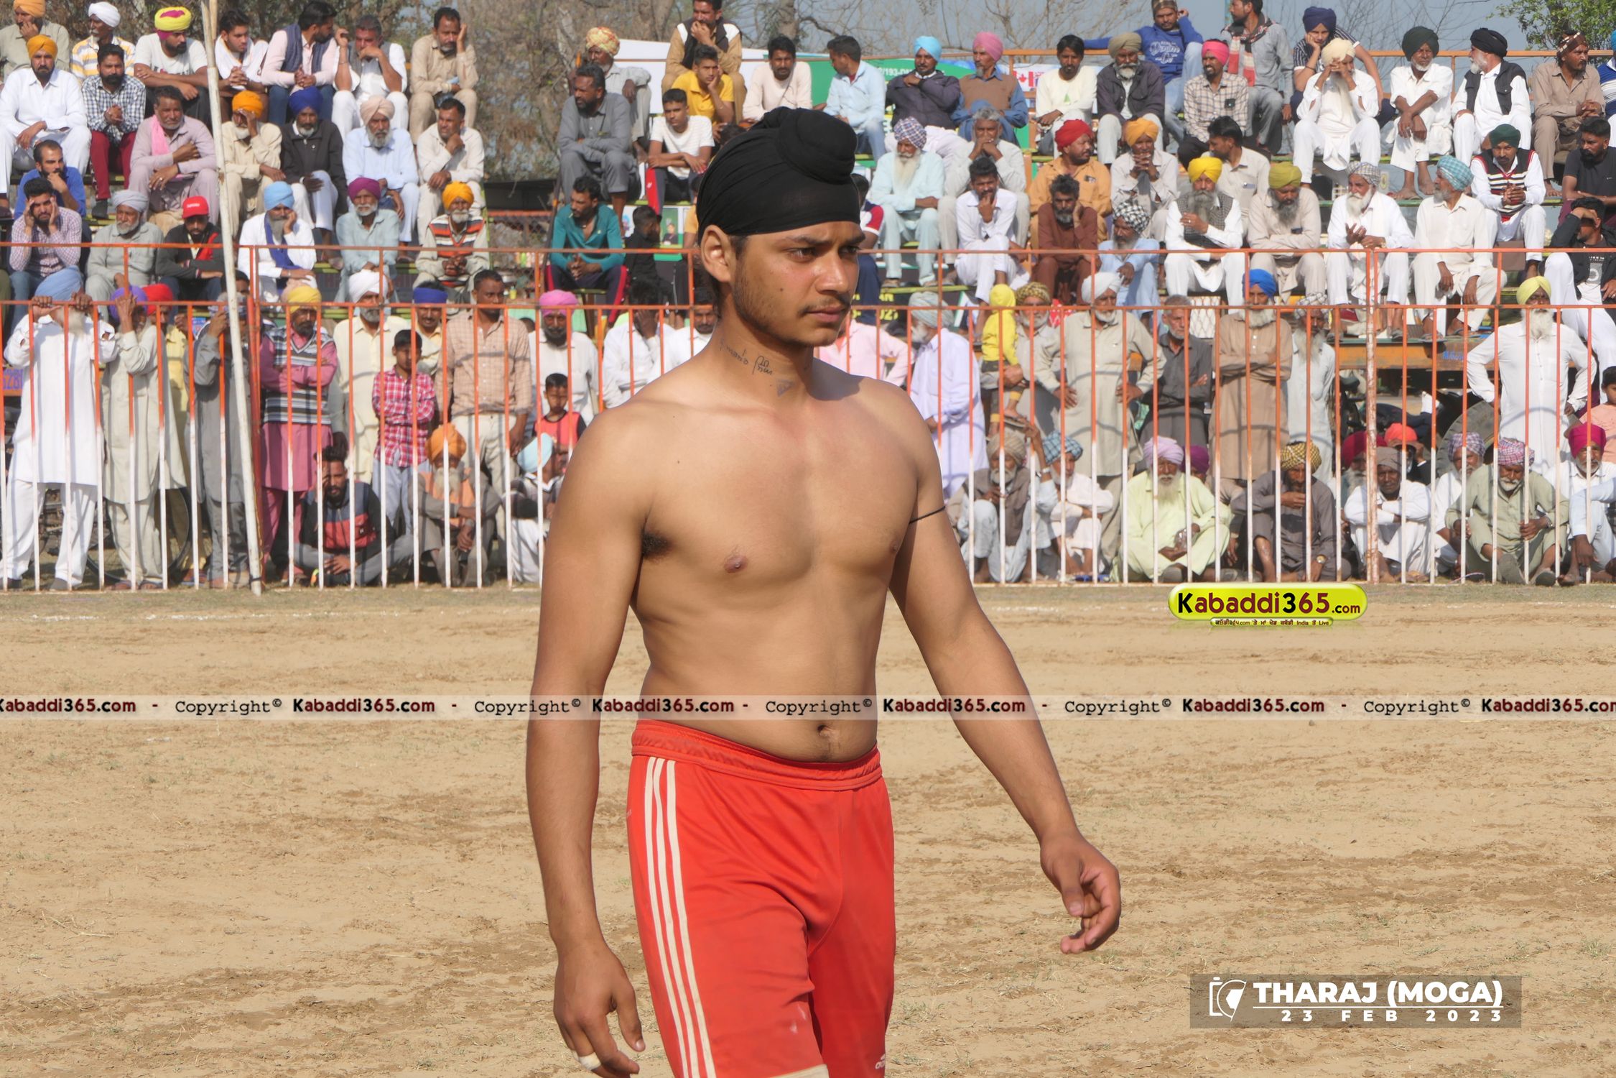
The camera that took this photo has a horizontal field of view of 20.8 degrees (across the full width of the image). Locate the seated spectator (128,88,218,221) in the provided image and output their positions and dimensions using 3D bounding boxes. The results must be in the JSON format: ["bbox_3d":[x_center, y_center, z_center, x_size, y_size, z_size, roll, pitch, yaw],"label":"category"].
[{"bbox_3d":[-3.962,-2.290,27.500,0.560,1.074,0.800,0,3,-6],"label":"seated spectator"}]

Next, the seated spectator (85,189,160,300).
[{"bbox_3d":[-4.271,-1.660,27.400,0.480,1.038,0.740,1,3,12],"label":"seated spectator"}]

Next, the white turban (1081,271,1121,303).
[{"bbox_3d":[1.695,-1.451,25.400,0.230,0.190,0.250,-1,3,-12],"label":"white turban"}]

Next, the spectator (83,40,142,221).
[{"bbox_3d":[-4.602,-2.703,29.100,0.440,1.151,0.740,0,3,2],"label":"spectator"}]

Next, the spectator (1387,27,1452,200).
[{"bbox_3d":[3.963,-2.754,28.500,0.470,1.121,0.750,0,3,7],"label":"spectator"}]

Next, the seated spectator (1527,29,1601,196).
[{"bbox_3d":[5.205,-2.909,30.200,0.500,1.153,0.750,-1,3,-14],"label":"seated spectator"}]

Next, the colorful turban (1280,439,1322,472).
[{"bbox_3d":[2.768,-0.461,24.700,0.230,0.170,0.250,0,18,3],"label":"colorful turban"}]

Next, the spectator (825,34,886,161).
[{"bbox_3d":[0.316,-2.883,30.200,0.500,1.153,0.750,1,3,19],"label":"spectator"}]

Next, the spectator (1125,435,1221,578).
[{"bbox_3d":[2.052,-0.170,24.700,0.570,0.823,0.680,0,3,-8],"label":"spectator"}]

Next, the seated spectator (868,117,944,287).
[{"bbox_3d":[0.632,-2.173,28.400,0.490,1.101,0.740,0,3,4],"label":"seated spectator"}]

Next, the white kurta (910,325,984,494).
[{"bbox_3d":[0.817,-0.747,26.000,0.360,1.015,0.480,-3,4,-45],"label":"white kurta"}]

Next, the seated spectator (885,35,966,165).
[{"bbox_3d":[0.778,-2.794,29.000,0.549,1.041,0.780,-1,3,-10],"label":"seated spectator"}]

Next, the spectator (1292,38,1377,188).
[{"bbox_3d":[3.614,-2.901,30.200,0.580,1.067,0.750,0,3,2],"label":"spectator"}]

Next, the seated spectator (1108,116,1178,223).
[{"bbox_3d":[2.153,-2.173,28.300,0.470,1.097,0.720,0,3,-3],"label":"seated spectator"}]

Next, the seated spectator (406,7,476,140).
[{"bbox_3d":[-2.443,-3.015,29.500,0.470,1.108,0.750,0,3,-2],"label":"seated spectator"}]

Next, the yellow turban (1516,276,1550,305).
[{"bbox_3d":[4.291,-1.471,26.000,0.200,0.179,0.230,-1,3,-18],"label":"yellow turban"}]

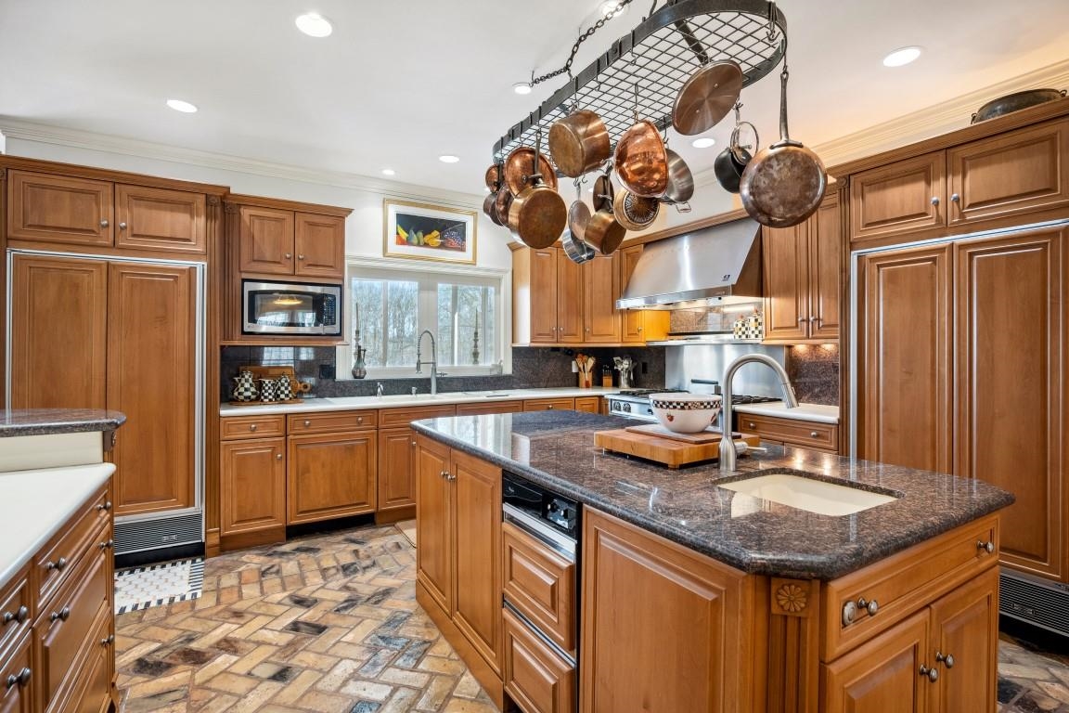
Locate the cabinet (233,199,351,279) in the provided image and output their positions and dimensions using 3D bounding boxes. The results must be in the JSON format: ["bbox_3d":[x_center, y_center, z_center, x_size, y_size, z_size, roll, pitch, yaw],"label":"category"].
[{"bbox_3d":[-1.863,-0.832,3.637,0.745,0.502,0.453,0,0,-30],"label":"cabinet"}]

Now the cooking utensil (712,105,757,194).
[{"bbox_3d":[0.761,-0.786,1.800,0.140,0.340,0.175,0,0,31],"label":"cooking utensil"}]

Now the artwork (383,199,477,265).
[{"bbox_3d":[-0.936,-1.144,4.410,0.888,0.522,0.039,0,0,-30],"label":"artwork"}]

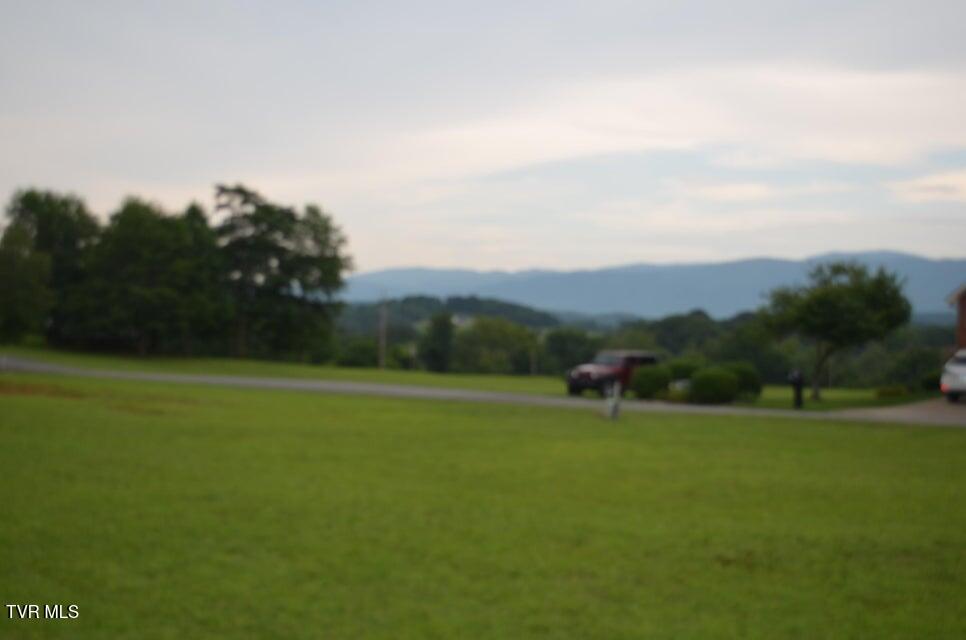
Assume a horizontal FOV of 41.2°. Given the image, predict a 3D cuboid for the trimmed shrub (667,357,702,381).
[{"bbox_3d":[8.387,2.372,53.500,1.582,1.540,1.600,1,0,0],"label":"trimmed shrub"}]

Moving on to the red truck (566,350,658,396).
[{"bbox_3d":[5.400,2.110,51.500,1.880,1.830,4.500,1,0,36],"label":"red truck"}]

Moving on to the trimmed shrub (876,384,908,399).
[{"bbox_3d":[16.407,2.865,51.500,1.282,0.561,1.100,1,0,0],"label":"trimmed shrub"}]

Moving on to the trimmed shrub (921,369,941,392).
[{"bbox_3d":[18.493,2.536,53.000,0.990,0.907,1.100,1,0,0],"label":"trimmed shrub"}]

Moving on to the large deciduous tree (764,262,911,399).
[{"bbox_3d":[15.444,0.479,56.000,6.361,5.969,6.300,1,0,0],"label":"large deciduous tree"}]

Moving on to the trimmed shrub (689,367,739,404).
[{"bbox_3d":[8.876,2.522,49.500,1.925,1.463,1.900,1,0,0],"label":"trimmed shrub"}]

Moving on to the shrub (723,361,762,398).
[{"bbox_3d":[10.337,2.384,51.500,1.723,1.522,1.700,1,0,0],"label":"shrub"}]

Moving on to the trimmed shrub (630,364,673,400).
[{"bbox_3d":[6.620,2.436,50.500,1.650,1.375,1.650,1,0,0],"label":"trimmed shrub"}]

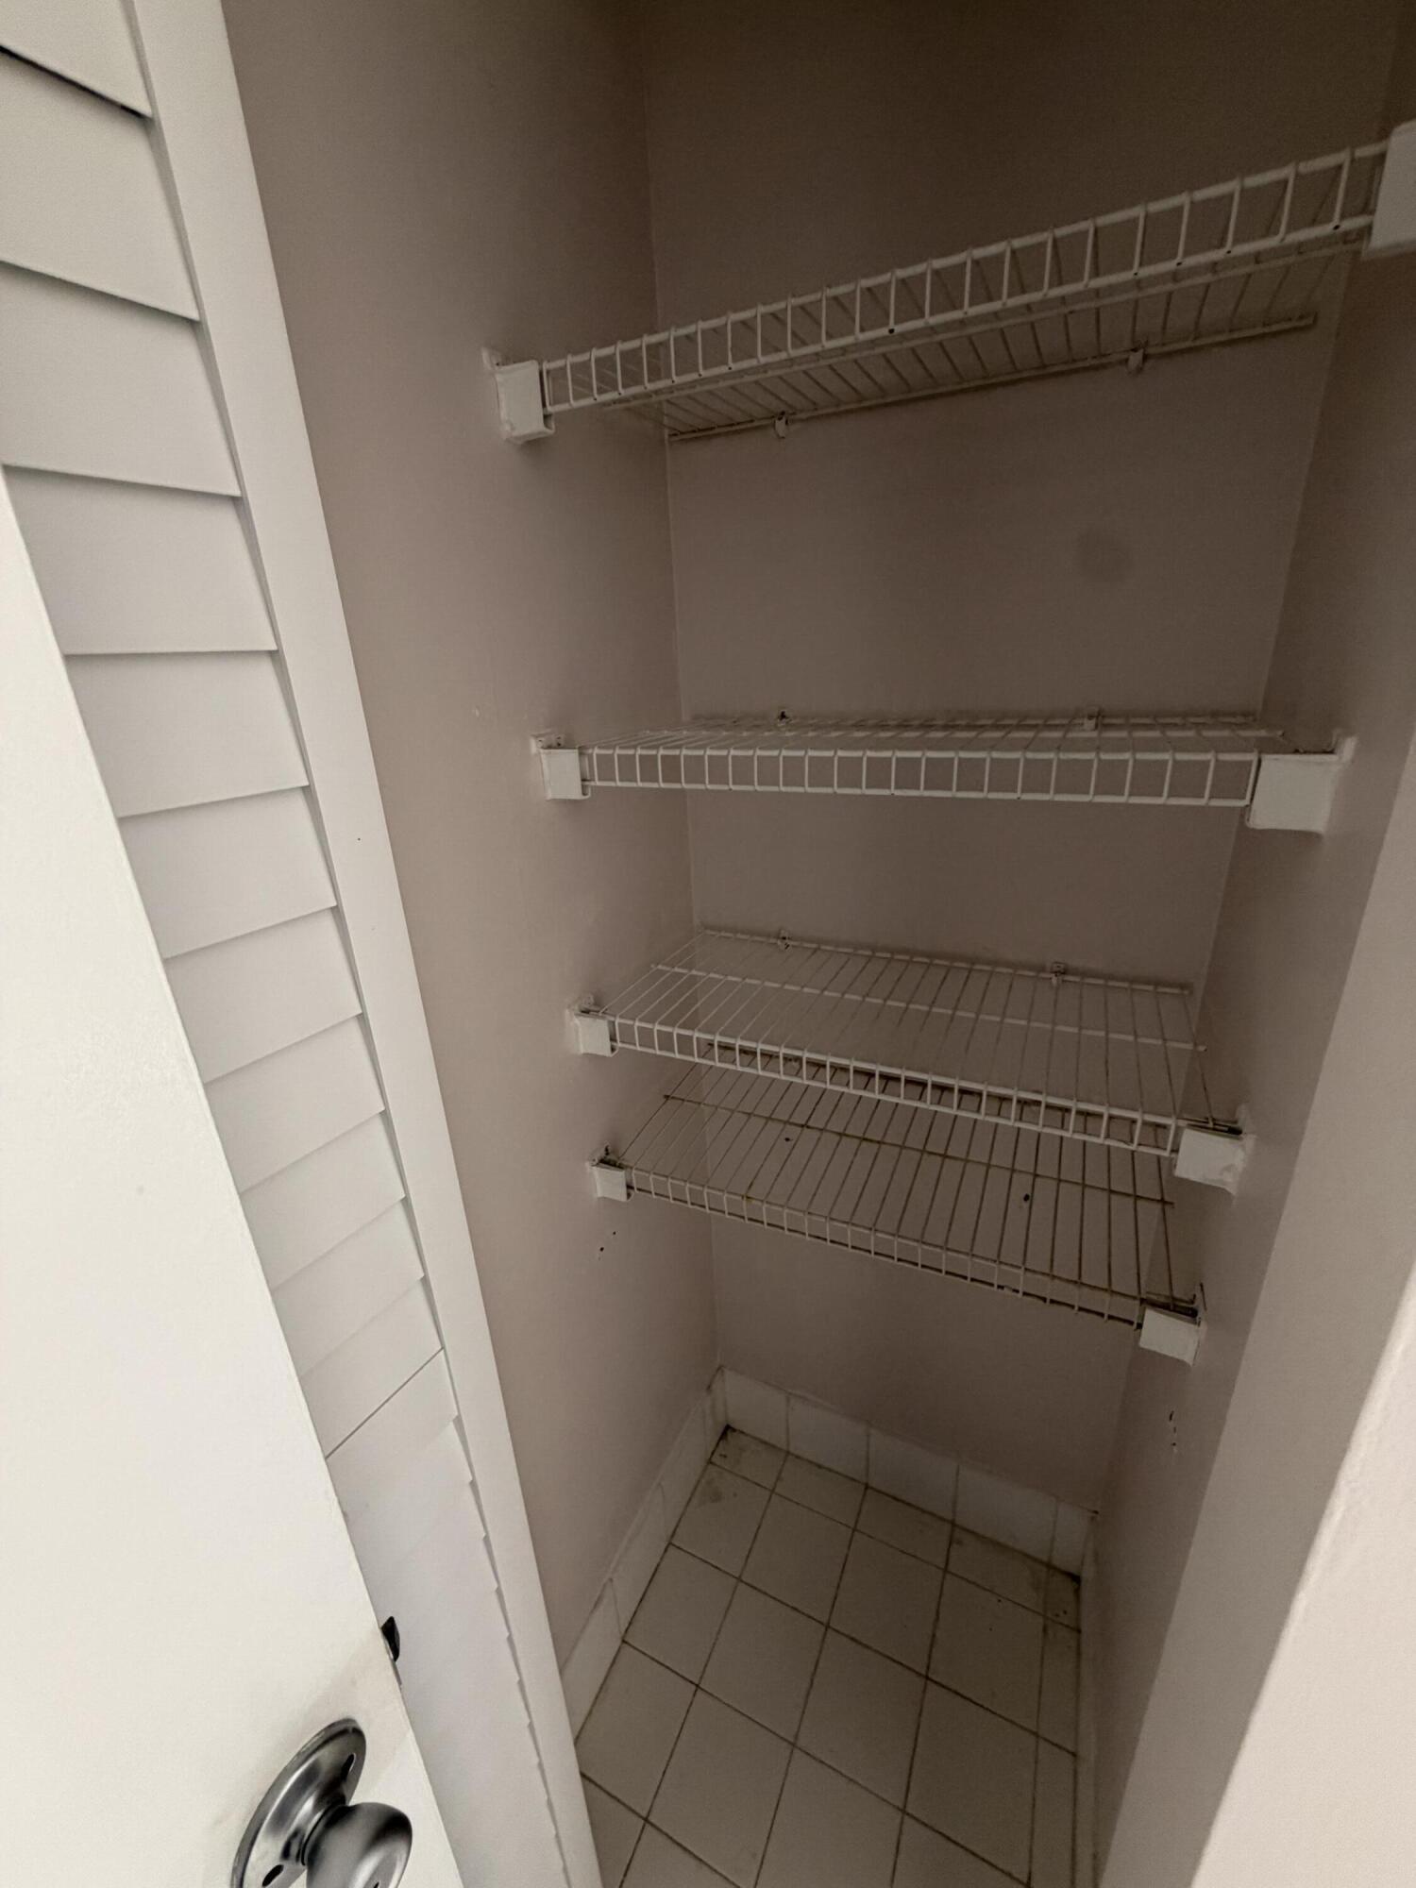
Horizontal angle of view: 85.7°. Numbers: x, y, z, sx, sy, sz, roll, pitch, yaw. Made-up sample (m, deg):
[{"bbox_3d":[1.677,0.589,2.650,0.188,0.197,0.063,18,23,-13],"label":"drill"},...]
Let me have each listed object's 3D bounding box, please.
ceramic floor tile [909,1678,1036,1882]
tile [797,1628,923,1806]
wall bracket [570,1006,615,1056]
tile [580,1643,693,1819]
[{"bbox_3d":[0.364,1.138,1.048,0.151,0.008,0.152,8,24,25],"label":"ceramic floor tile"},{"bbox_3d":[0.226,1.120,1.113,0.151,0.008,0.152,8,24,25],"label":"tile"},{"bbox_3d":[-0.128,0.104,0.910,0.040,0.052,0.025,8,24,25],"label":"wall bracket"},{"bbox_3d":[-0.109,1.138,1.112,0.130,0.008,0.152,8,24,25],"label":"tile"}]

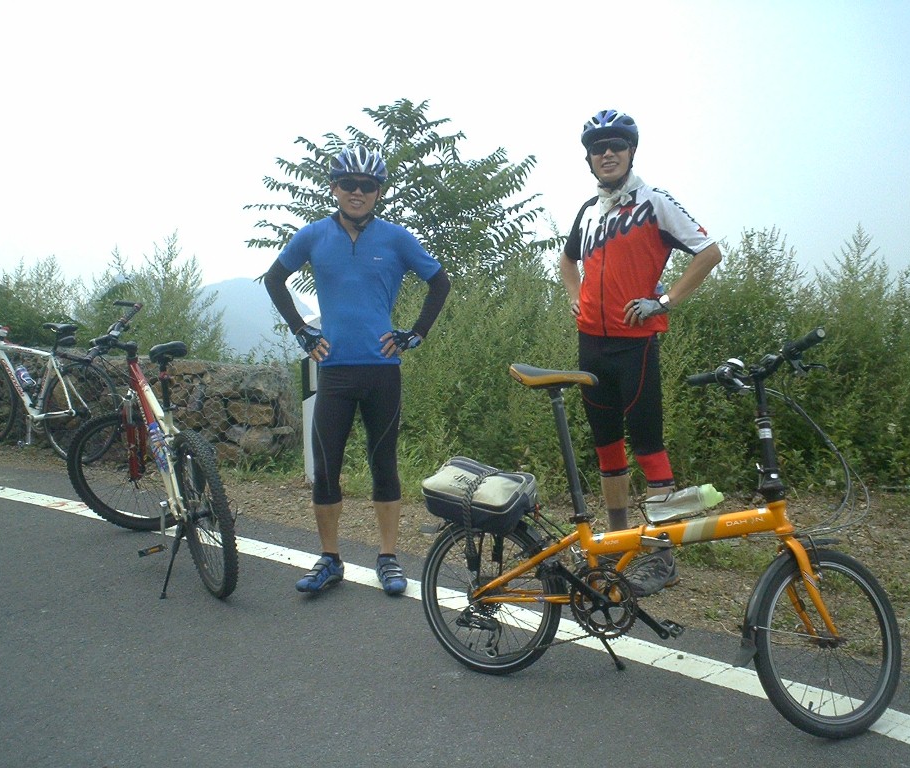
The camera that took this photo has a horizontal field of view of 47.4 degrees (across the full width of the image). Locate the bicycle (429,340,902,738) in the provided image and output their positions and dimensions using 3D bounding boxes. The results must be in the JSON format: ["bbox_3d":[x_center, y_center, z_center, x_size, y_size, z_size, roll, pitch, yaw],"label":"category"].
[{"bbox_3d":[0.532,0.394,3.053,1.440,1.075,0.440,1,3,27],"label":"bicycle"}]

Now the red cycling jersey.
[{"bbox_3d":[0.699,-0.471,3.920,0.550,0.575,0.300,3,10,36],"label":"red cycling jersey"}]

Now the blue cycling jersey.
[{"bbox_3d":[-0.374,-0.366,4.050,0.630,0.595,0.270,-1,8,-1],"label":"blue cycling jersey"}]

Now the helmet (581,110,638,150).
[{"bbox_3d":[0.570,-0.939,3.820,0.212,0.160,0.280,-3,9,21],"label":"helmet"}]

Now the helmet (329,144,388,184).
[{"bbox_3d":[-0.370,-0.842,3.970,0.212,0.160,0.280,-1,8,0],"label":"helmet"}]

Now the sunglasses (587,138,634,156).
[{"bbox_3d":[0.583,-0.862,3.784,0.155,0.055,0.150,-3,9,21],"label":"sunglasses"}]

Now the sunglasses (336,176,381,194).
[{"bbox_3d":[-0.363,-0.750,3.939,0.155,0.055,0.150,-1,8,0],"label":"sunglasses"}]

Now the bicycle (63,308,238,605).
[{"bbox_3d":[-1.254,0.279,4.462,0.600,1.075,1.620,-11,11,-29],"label":"bicycle"}]

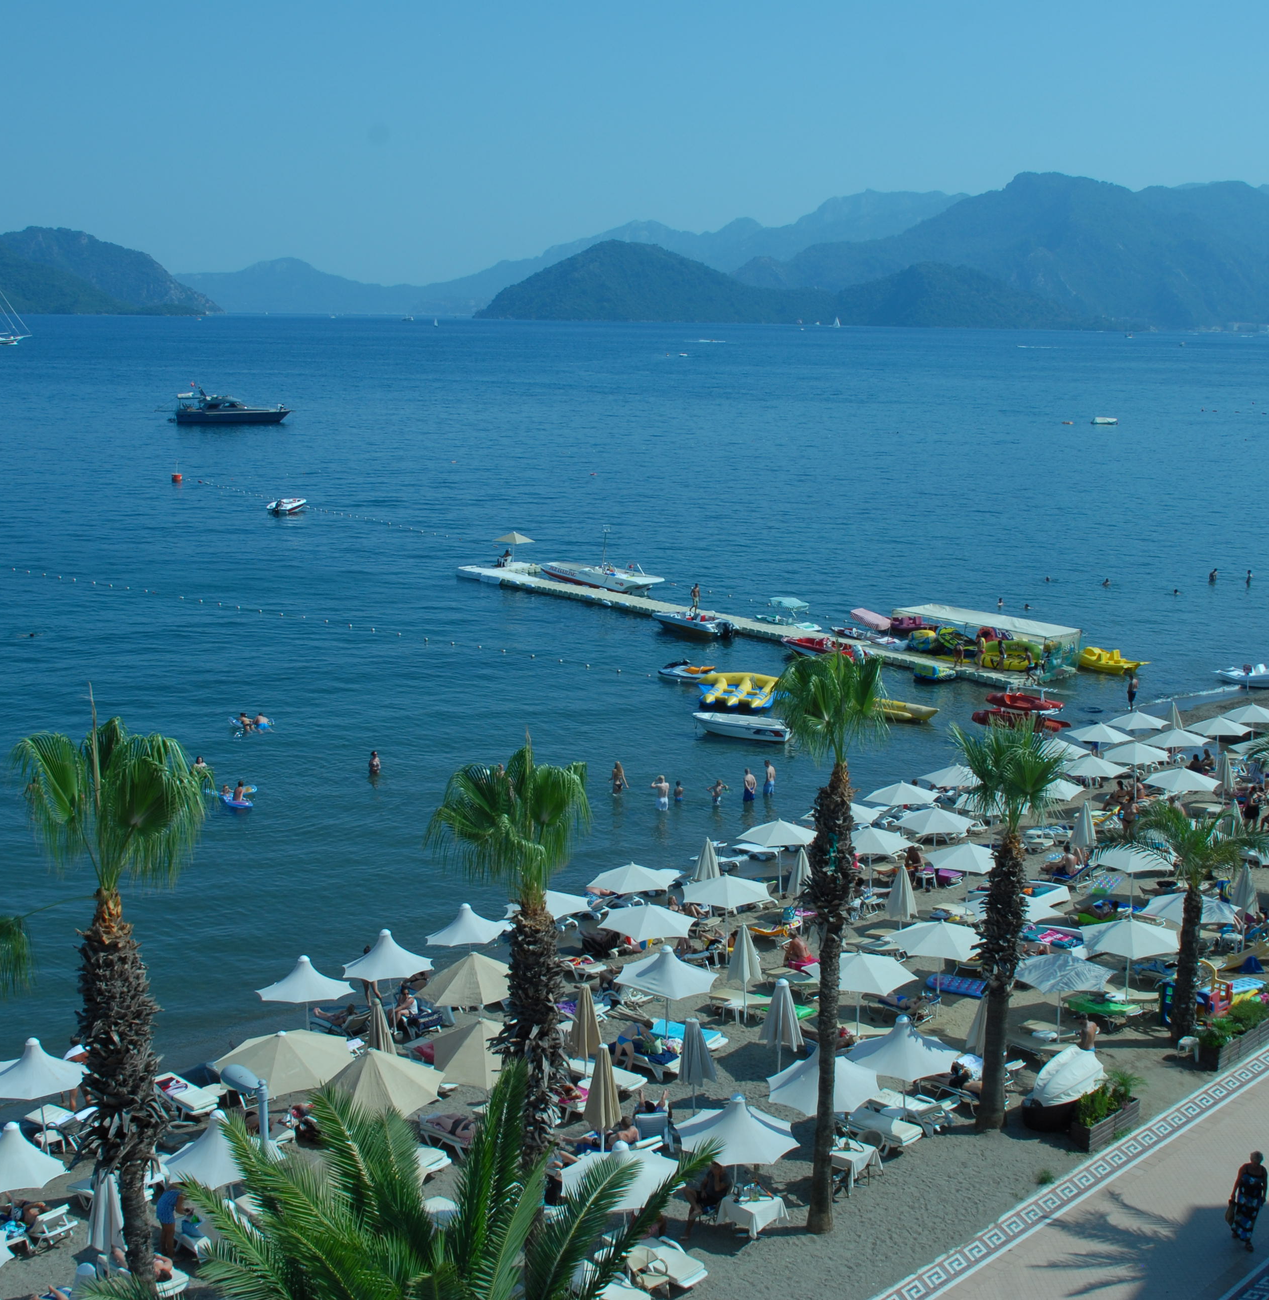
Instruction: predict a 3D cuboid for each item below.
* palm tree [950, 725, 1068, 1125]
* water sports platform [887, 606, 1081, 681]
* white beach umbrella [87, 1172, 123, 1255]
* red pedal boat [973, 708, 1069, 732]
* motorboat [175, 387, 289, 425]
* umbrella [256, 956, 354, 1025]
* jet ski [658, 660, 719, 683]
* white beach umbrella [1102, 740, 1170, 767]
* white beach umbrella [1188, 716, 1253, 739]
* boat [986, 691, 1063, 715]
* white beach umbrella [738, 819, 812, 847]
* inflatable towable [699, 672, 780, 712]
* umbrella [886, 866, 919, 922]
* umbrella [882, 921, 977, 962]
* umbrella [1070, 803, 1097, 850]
[{"bbox_3d":[6.935,5.344,30.804,2.300,8.200,2.300,4,12,13],"label":"palm tree"},{"bbox_3d":[17.058,-0.264,78.915,8.200,2.500,3.300,10,15,38],"label":"water sports platform"},{"bbox_3d":[-8.501,9.544,26.234,0.750,2.450,0.750,-3,12,-19],"label":"white beach umbrella"},{"bbox_3d":[16.096,2.991,67.274,3.700,0.750,1.600,7,13,26],"label":"red pedal boat"},{"bbox_3d":[-59.677,-36.470,240.774,16.300,5.500,4.400,-1,12,-10],"label":"motorboat"},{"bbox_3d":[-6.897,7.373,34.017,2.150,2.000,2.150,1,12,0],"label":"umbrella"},{"bbox_3d":[2.485,1.020,74.639,2.900,1.050,1.150,4,12,15],"label":"jet ski"},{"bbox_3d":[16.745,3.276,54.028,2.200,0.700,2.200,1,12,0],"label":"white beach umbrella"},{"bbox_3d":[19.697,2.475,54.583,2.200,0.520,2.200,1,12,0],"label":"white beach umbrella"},{"bbox_3d":[15.229,2.069,63.157,3.000,0.420,0.800,5,12,18],"label":"boat"},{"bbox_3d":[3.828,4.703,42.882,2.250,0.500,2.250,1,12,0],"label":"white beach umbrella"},{"bbox_3d":[4.629,1.924,72.677,4.150,1.000,3.000,5,12,20],"label":"inflatable towable"},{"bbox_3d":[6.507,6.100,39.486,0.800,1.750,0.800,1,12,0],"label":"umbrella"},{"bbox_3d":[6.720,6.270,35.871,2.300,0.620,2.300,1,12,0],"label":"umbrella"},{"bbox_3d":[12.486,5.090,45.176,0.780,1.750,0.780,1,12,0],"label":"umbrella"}]

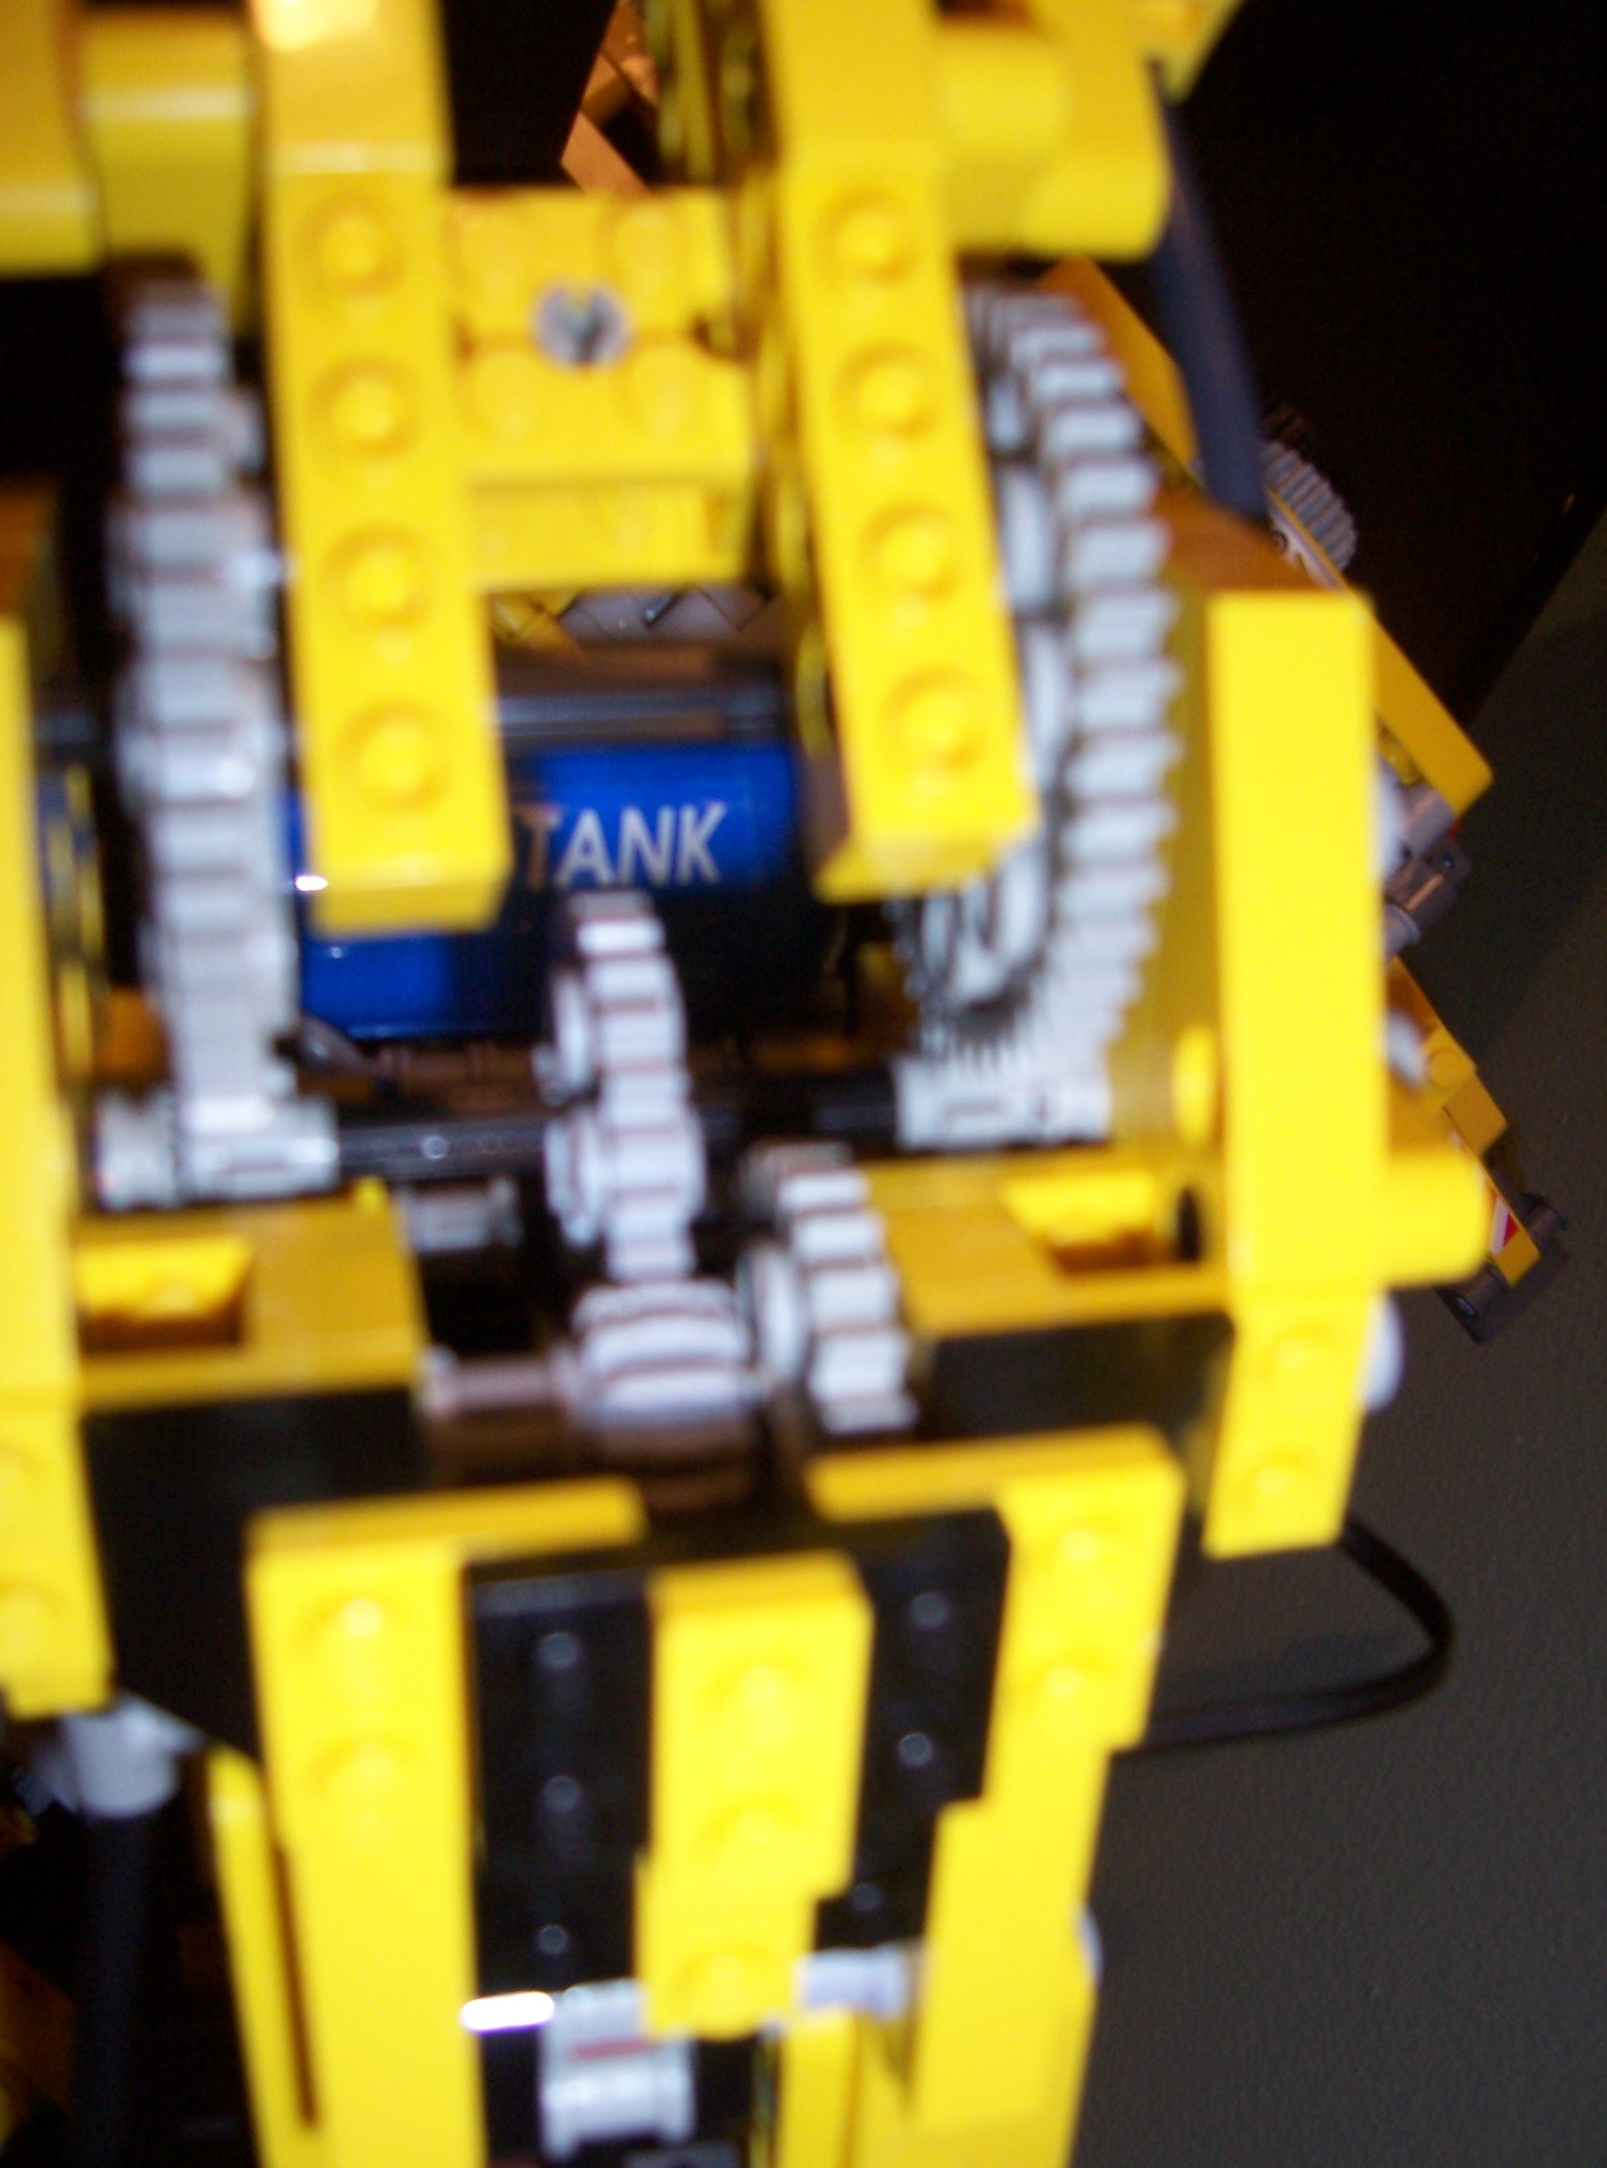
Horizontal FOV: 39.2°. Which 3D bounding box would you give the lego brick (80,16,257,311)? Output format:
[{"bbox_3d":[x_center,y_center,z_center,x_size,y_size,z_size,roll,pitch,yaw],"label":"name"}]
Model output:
[{"bbox_3d":[-0.033,-0.050,0.121,0.008,0.016,0.006,-5,80,-11],"label":"lego brick"}]

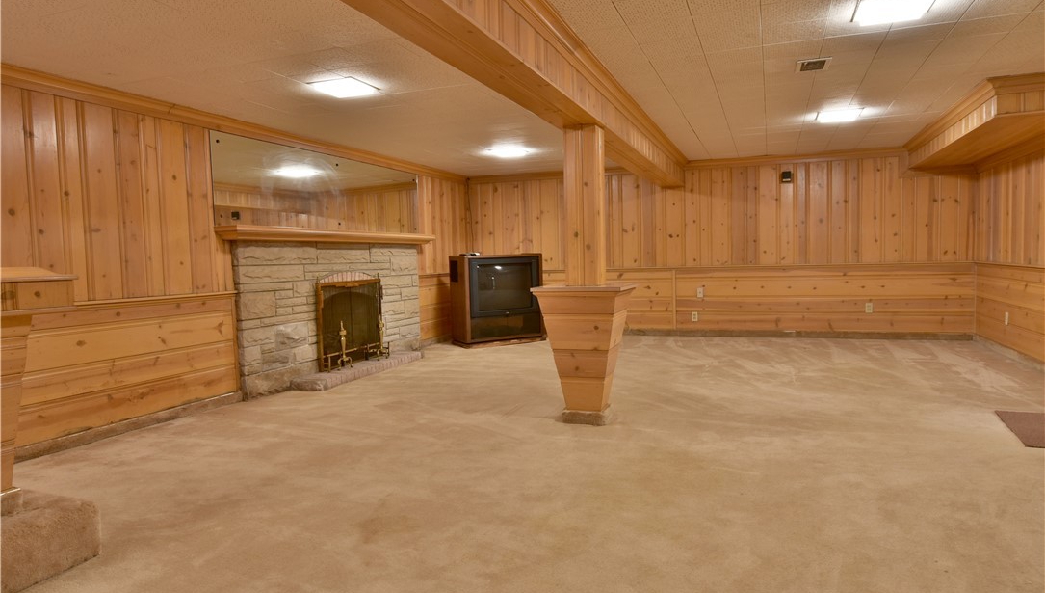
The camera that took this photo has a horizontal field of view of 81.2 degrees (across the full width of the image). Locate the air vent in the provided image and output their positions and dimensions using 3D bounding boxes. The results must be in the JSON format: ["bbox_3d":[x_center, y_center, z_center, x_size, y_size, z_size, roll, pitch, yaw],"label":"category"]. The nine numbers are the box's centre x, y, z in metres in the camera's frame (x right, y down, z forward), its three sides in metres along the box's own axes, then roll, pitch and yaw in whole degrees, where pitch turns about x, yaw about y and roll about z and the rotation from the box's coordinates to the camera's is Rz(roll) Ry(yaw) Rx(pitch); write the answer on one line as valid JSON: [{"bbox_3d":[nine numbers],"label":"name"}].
[{"bbox_3d":[1.793,-1.414,3.752,0.184,0.020,0.260,0,4,22],"label":"air vent"}]

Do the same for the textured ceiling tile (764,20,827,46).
[{"bbox_3d":[1.409,-1.378,3.172,0.305,0.020,0.305,0,4,22],"label":"textured ceiling tile"}]

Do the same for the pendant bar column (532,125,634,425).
[{"bbox_3d":[0.423,-0.129,4.024,0.570,1.920,0.570,0,4,22],"label":"pendant bar column"}]

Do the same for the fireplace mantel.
[{"bbox_3d":[-1.707,-0.567,5.995,0.240,0.115,2.920,0,4,22],"label":"fireplace mantel"}]

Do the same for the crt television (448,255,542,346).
[{"bbox_3d":[-0.318,0.033,7.420,1.040,1.050,0.580,-3,4,-28],"label":"crt television"}]

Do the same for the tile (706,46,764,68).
[{"bbox_3d":[1.246,-1.401,3.574,0.305,0.018,0.305,0,4,22],"label":"tile"}]

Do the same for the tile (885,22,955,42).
[{"bbox_3d":[2.088,-1.392,3.225,0.305,0.020,0.305,0,4,22],"label":"tile"}]

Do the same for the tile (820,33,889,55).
[{"bbox_3d":[1.816,-1.398,3.360,0.305,0.018,0.305,0,4,22],"label":"tile"}]

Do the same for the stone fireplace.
[{"bbox_3d":[-1.625,0.110,6.027,0.410,1.270,2.660,0,4,22],"label":"stone fireplace"}]

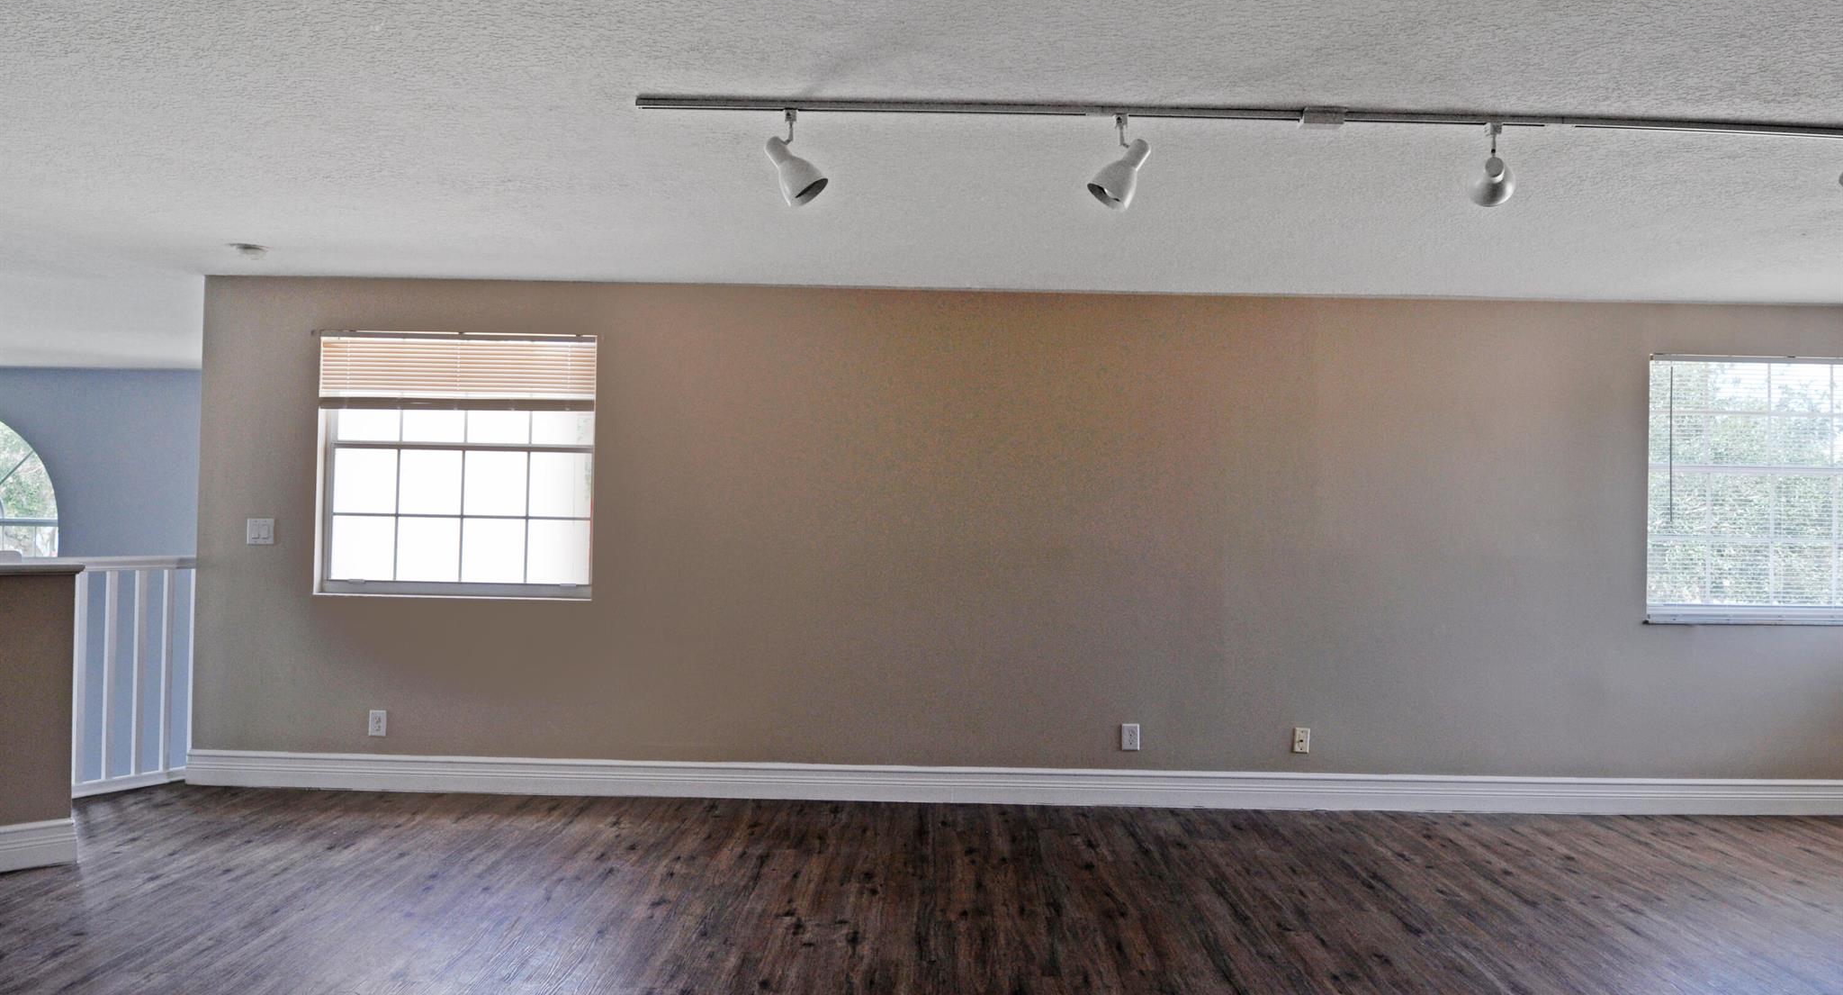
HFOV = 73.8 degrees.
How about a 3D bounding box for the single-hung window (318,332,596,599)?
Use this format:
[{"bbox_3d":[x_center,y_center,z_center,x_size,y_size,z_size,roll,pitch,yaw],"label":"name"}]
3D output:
[{"bbox_3d":[-2.203,-0.146,5.855,1.313,1.248,0.090,1,-1,0],"label":"single-hung window"}]

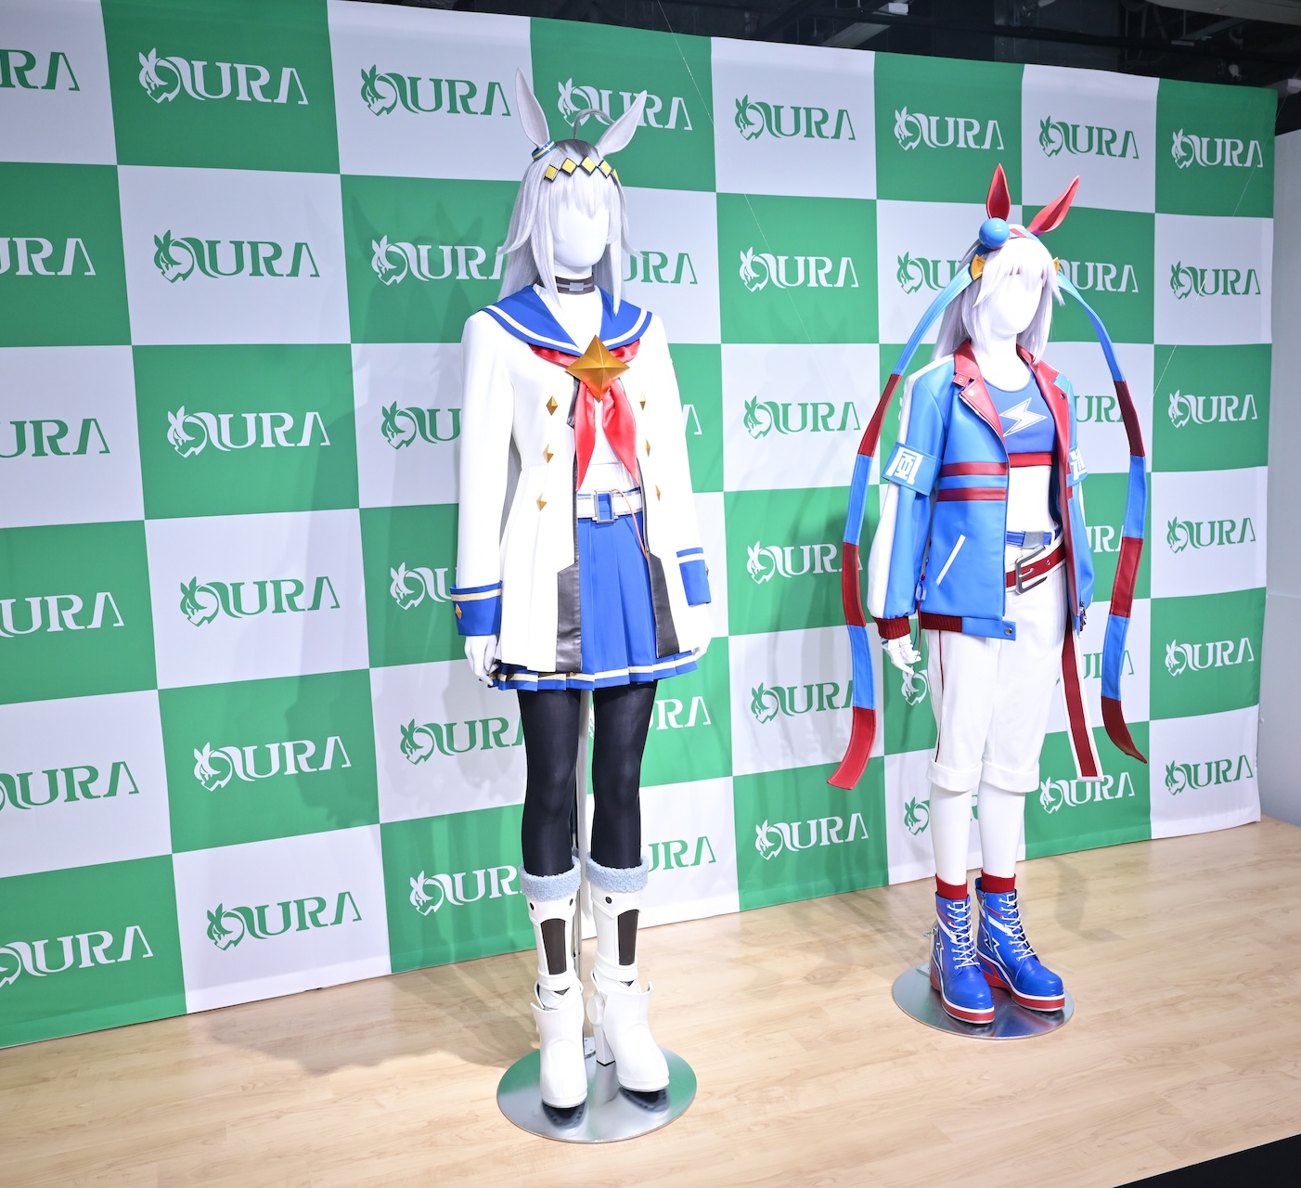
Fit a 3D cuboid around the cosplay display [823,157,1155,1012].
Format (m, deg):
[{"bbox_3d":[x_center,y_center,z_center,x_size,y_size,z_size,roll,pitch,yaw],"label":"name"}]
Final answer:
[{"bbox_3d":[0.738,0.006,2.765,0.800,1.790,0.420,-5,7,-21],"label":"cosplay display"}]

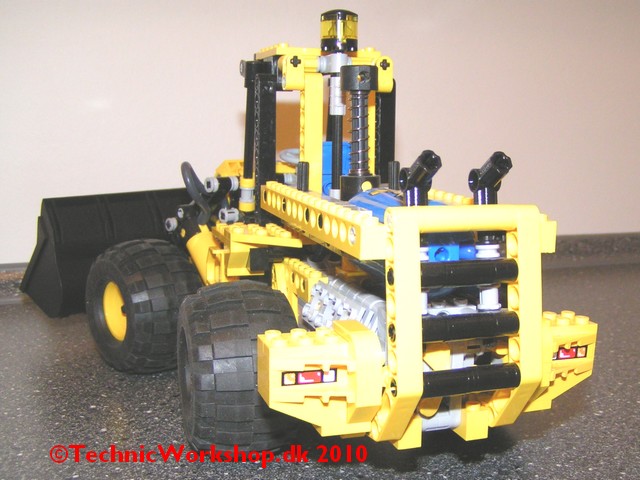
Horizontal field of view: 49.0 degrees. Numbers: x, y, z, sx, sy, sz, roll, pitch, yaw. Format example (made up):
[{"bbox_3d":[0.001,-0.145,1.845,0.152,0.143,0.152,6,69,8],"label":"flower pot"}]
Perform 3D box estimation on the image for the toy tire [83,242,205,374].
[{"bbox_3d":[-0.084,0.032,0.341,0.039,0.065,0.065,-9,15,-41],"label":"toy tire"}]

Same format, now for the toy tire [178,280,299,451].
[{"bbox_3d":[-0.032,0.048,0.266,0.039,0.065,0.065,-2,12,-17],"label":"toy tire"}]

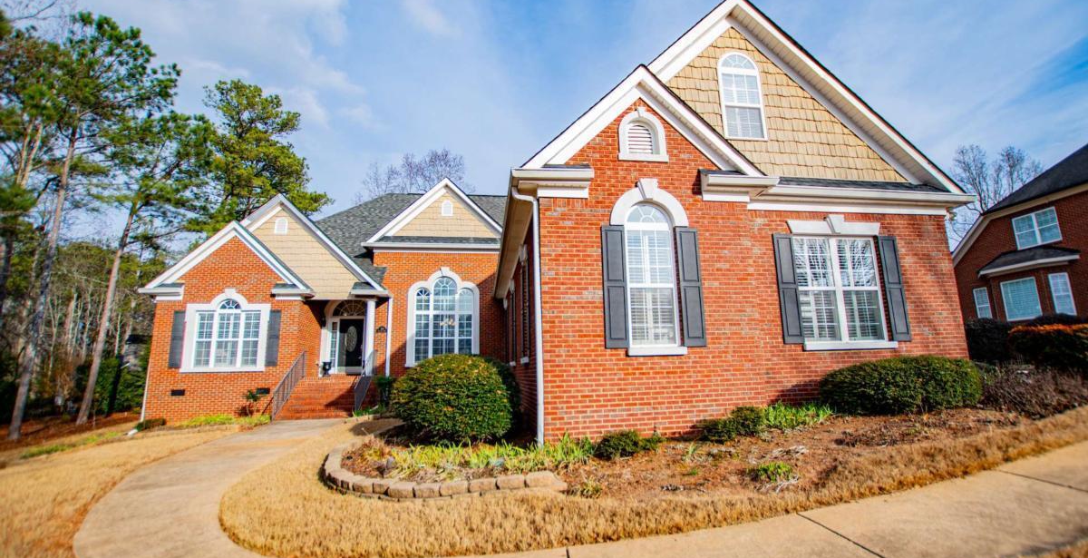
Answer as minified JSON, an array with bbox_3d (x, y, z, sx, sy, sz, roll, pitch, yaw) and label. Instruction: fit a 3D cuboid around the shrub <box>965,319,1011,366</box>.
[{"bbox_3d":[20.263,2.868,20.774,1.700,2.050,1.800,-1,-10,-2],"label":"shrub"}]

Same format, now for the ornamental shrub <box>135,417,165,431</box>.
[{"bbox_3d":[-11.603,4.286,13.346,0.750,0.320,0.550,0,-10,-9],"label":"ornamental shrub"}]

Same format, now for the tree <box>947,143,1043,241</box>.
[{"bbox_3d":[34.287,-1.892,33.734,6.000,15.200,6.000,0,-10,-9],"label":"tree"}]

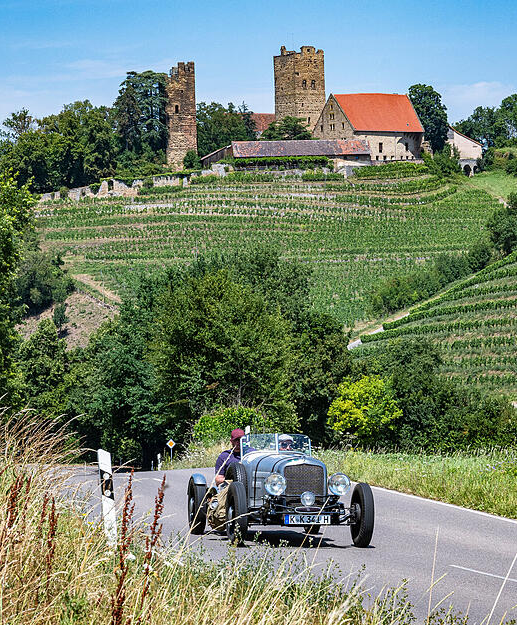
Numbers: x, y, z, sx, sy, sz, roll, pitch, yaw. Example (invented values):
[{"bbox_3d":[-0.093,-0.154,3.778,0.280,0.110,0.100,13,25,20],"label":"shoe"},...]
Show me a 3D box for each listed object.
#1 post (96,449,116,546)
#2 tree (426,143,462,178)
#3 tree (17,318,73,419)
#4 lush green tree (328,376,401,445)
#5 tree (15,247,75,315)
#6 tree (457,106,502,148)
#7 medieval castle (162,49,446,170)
[{"bbox_3d":[-1.457,1.811,24.200,0.120,0.970,0.100,-4,-3,-7],"label":"post"},{"bbox_3d":[46.148,-37.713,620.000,8.900,9.000,8.500,-1,-3,0],"label":"tree"},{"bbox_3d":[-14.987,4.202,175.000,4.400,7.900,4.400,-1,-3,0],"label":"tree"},{"bbox_3d":[6.278,5.863,148.000,4.500,4.500,4.200,-1,-3,0],"label":"lush green tree"},{"bbox_3d":[-32.542,-5.018,380.000,9.100,10.000,8.800,-1,-3,0],"label":"tree"},{"bbox_3d":[60.138,-50.070,680.000,12.500,12.000,12.000,-1,-3,0],"label":"tree"},{"bbox_3d":[12.293,-52.503,640.000,73.000,32.000,45.000,-1,-3,0],"label":"medieval castle"}]

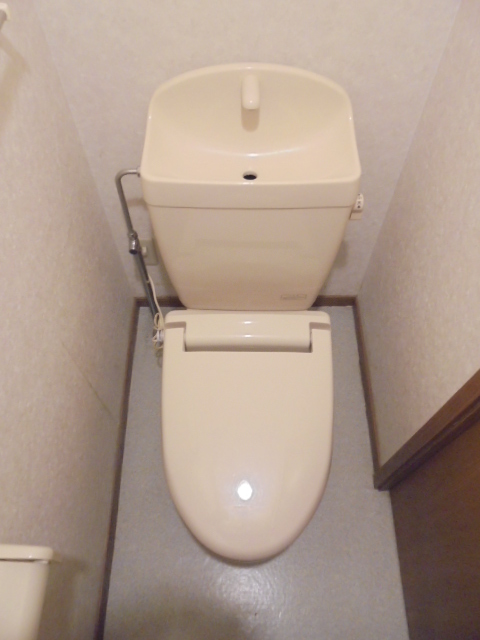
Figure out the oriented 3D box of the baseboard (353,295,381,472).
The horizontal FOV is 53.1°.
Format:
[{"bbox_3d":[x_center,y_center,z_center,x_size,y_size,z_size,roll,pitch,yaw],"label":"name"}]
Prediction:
[{"bbox_3d":[0.409,0.195,1.553,0.011,0.062,0.586,0,60,0],"label":"baseboard"}]

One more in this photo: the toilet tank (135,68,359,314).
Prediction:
[{"bbox_3d":[0.017,-0.254,1.078,0.406,0.535,0.245,0,60,0],"label":"toilet tank"}]

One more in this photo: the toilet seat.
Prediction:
[{"bbox_3d":[0.015,0.239,1.079,0.385,0.095,0.547,0,60,0],"label":"toilet seat"}]

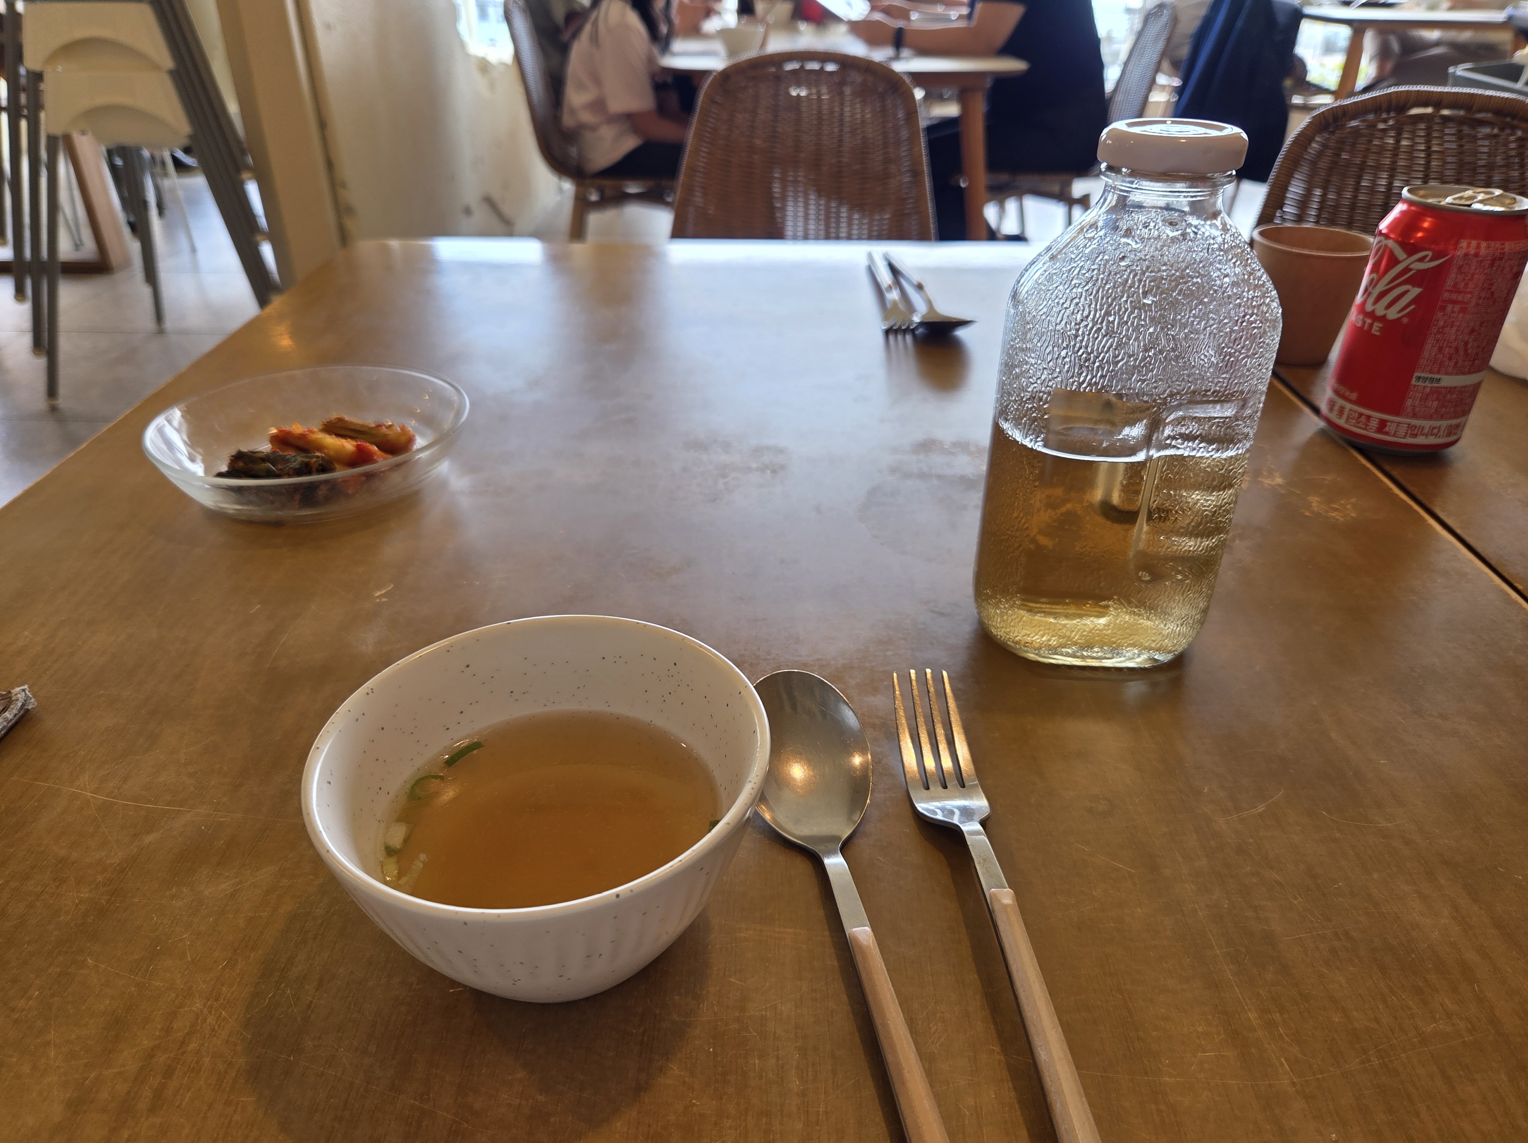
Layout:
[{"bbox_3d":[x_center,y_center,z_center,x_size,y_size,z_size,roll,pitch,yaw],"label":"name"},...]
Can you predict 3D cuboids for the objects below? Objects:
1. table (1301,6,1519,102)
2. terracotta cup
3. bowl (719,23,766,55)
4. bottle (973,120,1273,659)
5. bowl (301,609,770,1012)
[{"bbox_3d":[2.400,-1.936,4.247,0.820,0.730,1.050,0,32,0],"label":"table"},{"bbox_3d":[0.340,-0.174,0.643,0.074,0.068,0.074,0,32,0],"label":"terracotta cup"},{"bbox_3d":[-0.049,-1.203,2.313,0.112,0.058,0.112,0,32,0],"label":"bowl"},{"bbox_3d":[0.124,-0.057,0.350,0.083,0.177,0.083,11,33,17],"label":"bottle"},{"bbox_3d":[-0.054,0.065,0.265,0.112,0.057,0.112,0,32,0],"label":"bowl"}]

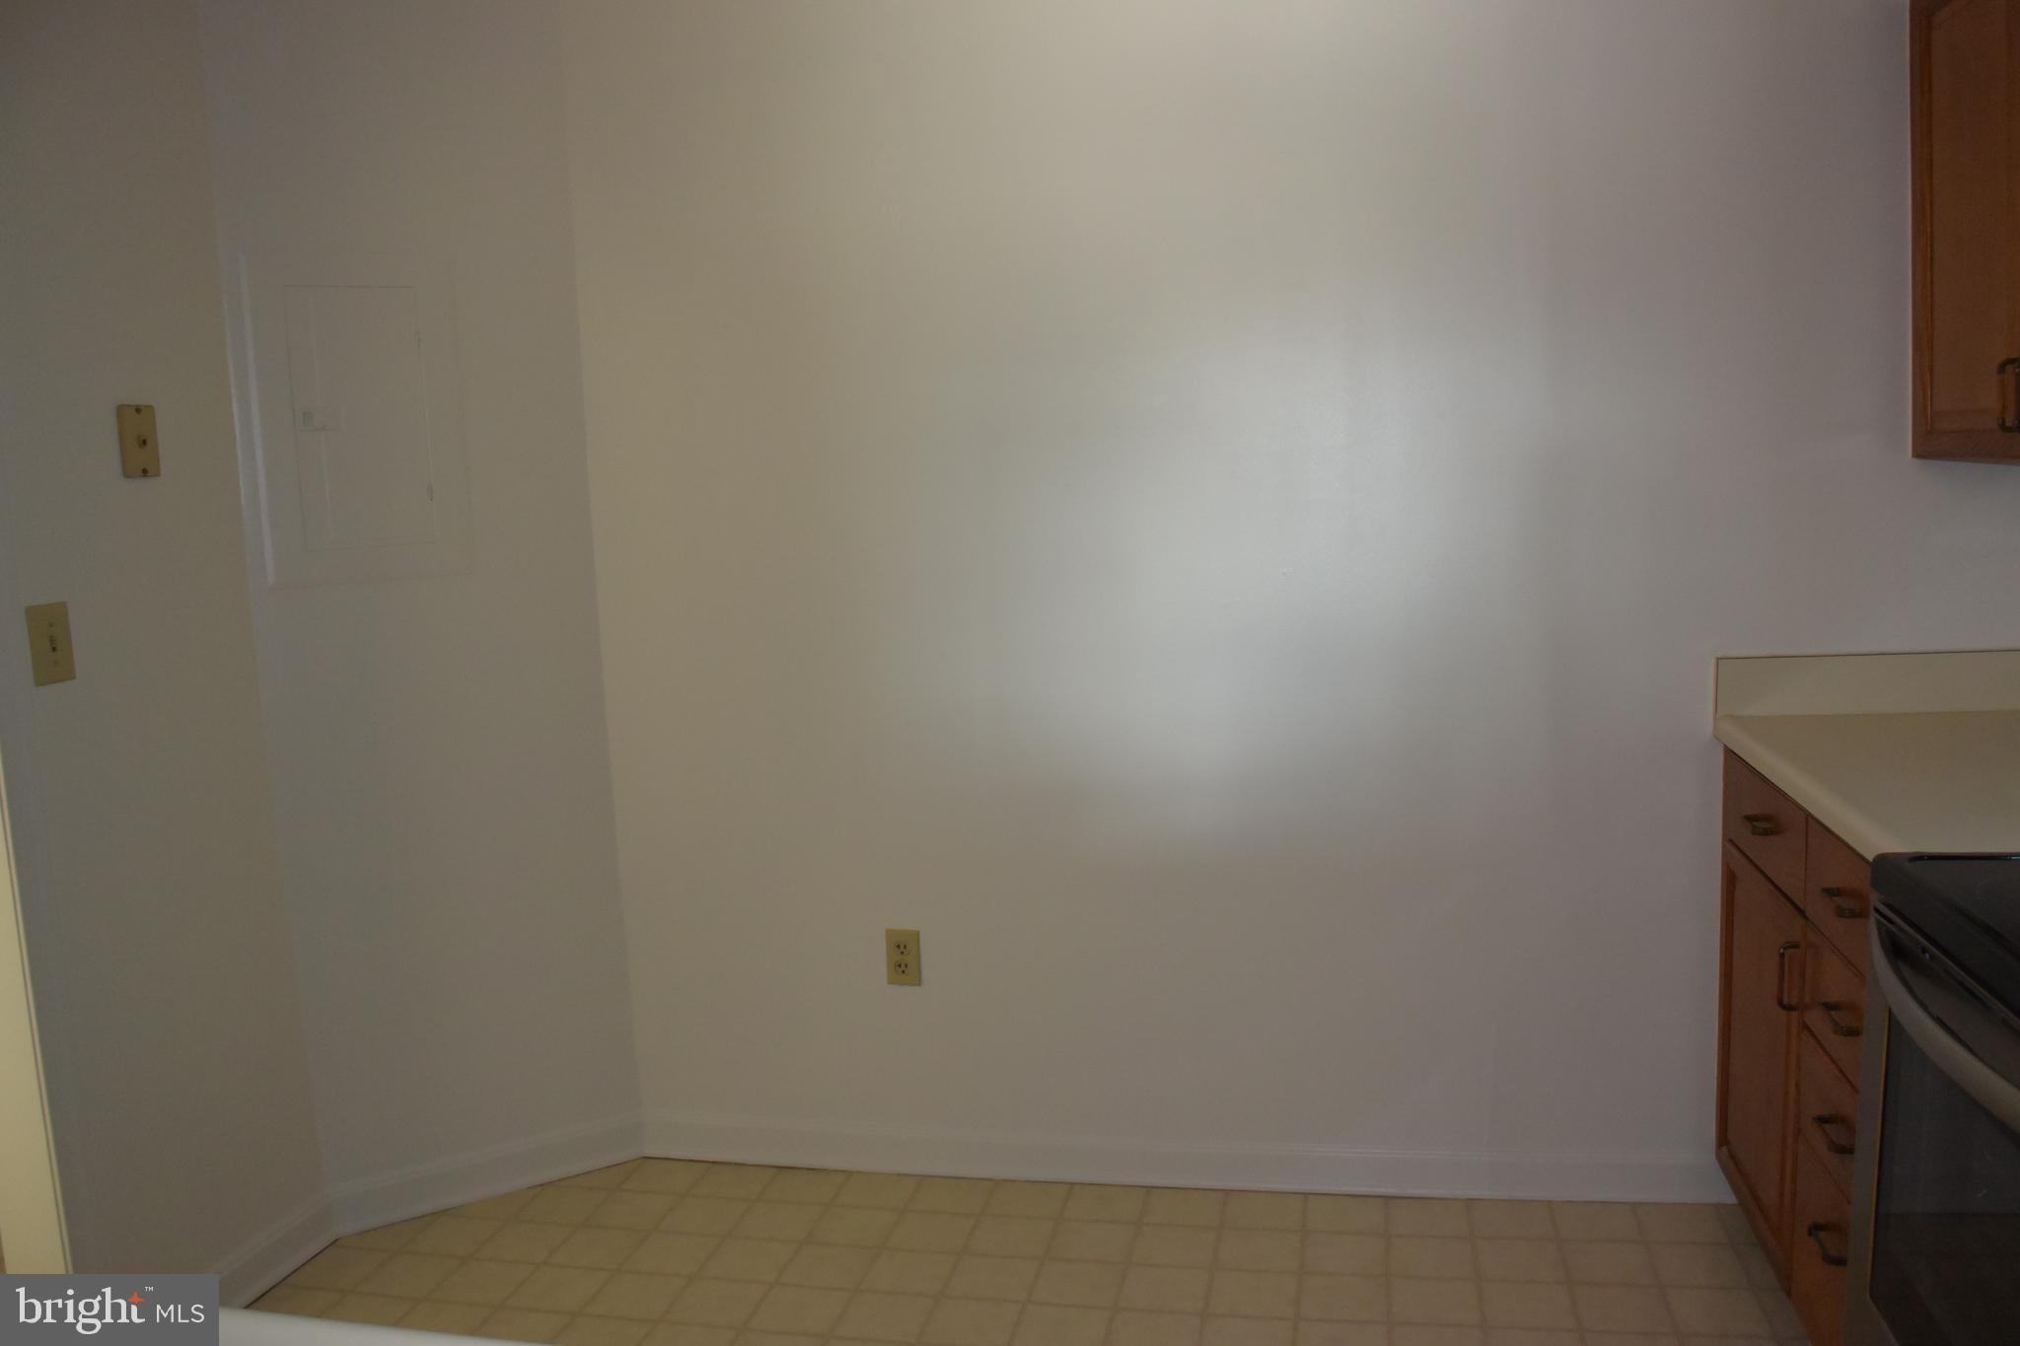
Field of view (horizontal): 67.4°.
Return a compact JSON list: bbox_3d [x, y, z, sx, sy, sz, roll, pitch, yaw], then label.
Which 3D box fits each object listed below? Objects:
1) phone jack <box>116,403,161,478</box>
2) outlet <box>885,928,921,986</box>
[{"bbox_3d":[-1.414,-0.376,2.458,0.012,0.117,0.076,-1,7,12],"label":"phone jack"},{"bbox_3d":[-0.212,0.566,3.010,0.070,0.115,0.010,-1,7,12],"label":"outlet"}]

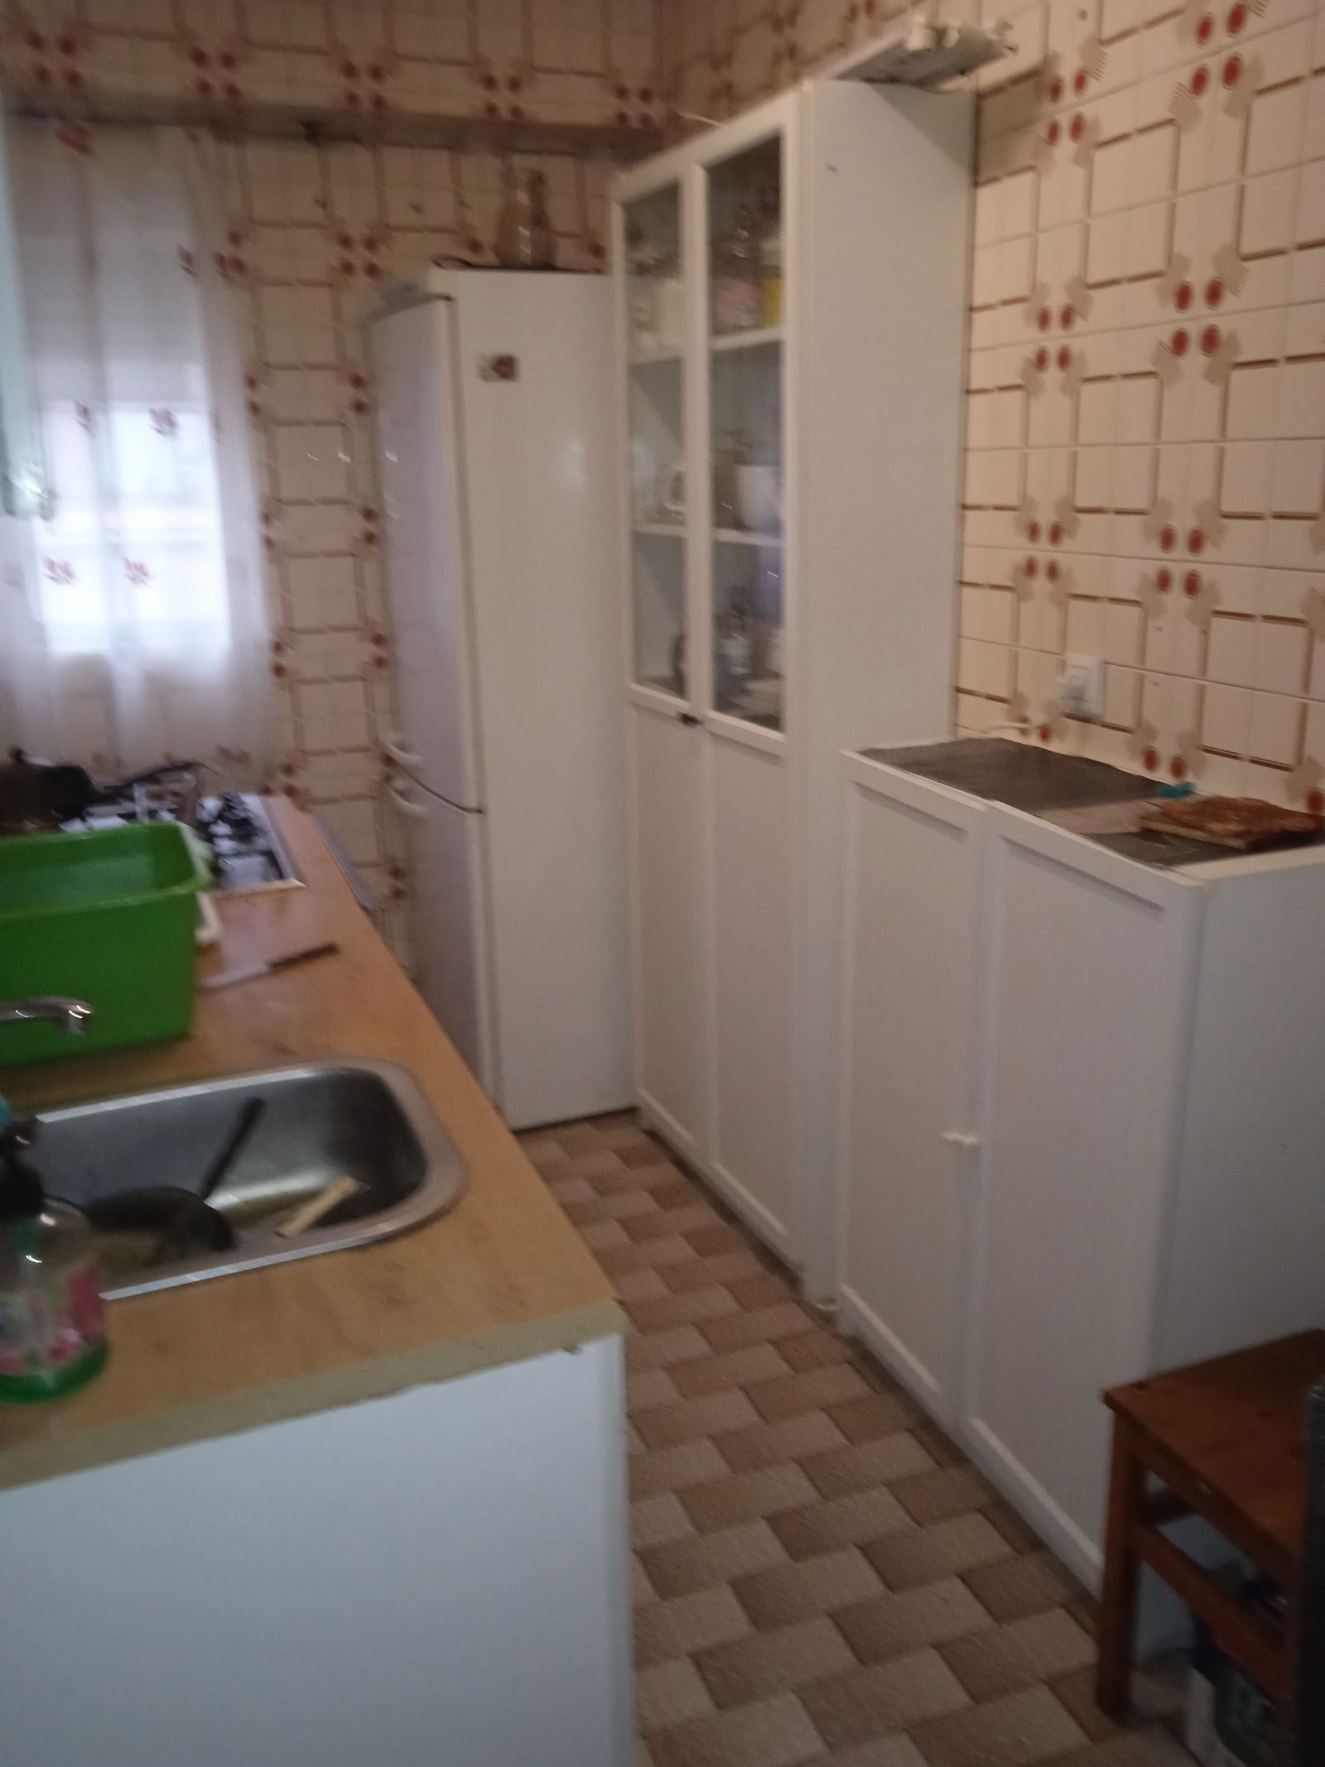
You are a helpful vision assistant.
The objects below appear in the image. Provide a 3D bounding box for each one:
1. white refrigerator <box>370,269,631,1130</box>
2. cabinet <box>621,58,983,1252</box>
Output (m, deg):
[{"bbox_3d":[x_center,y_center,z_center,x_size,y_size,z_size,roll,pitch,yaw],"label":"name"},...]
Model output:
[{"bbox_3d":[-0.271,-0.408,3.385,0.605,1.853,0.610,-9,18,-22],"label":"white refrigerator"},{"bbox_3d":[0.209,-0.310,2.739,0.300,2.020,0.770,-9,18,-22],"label":"cabinet"}]

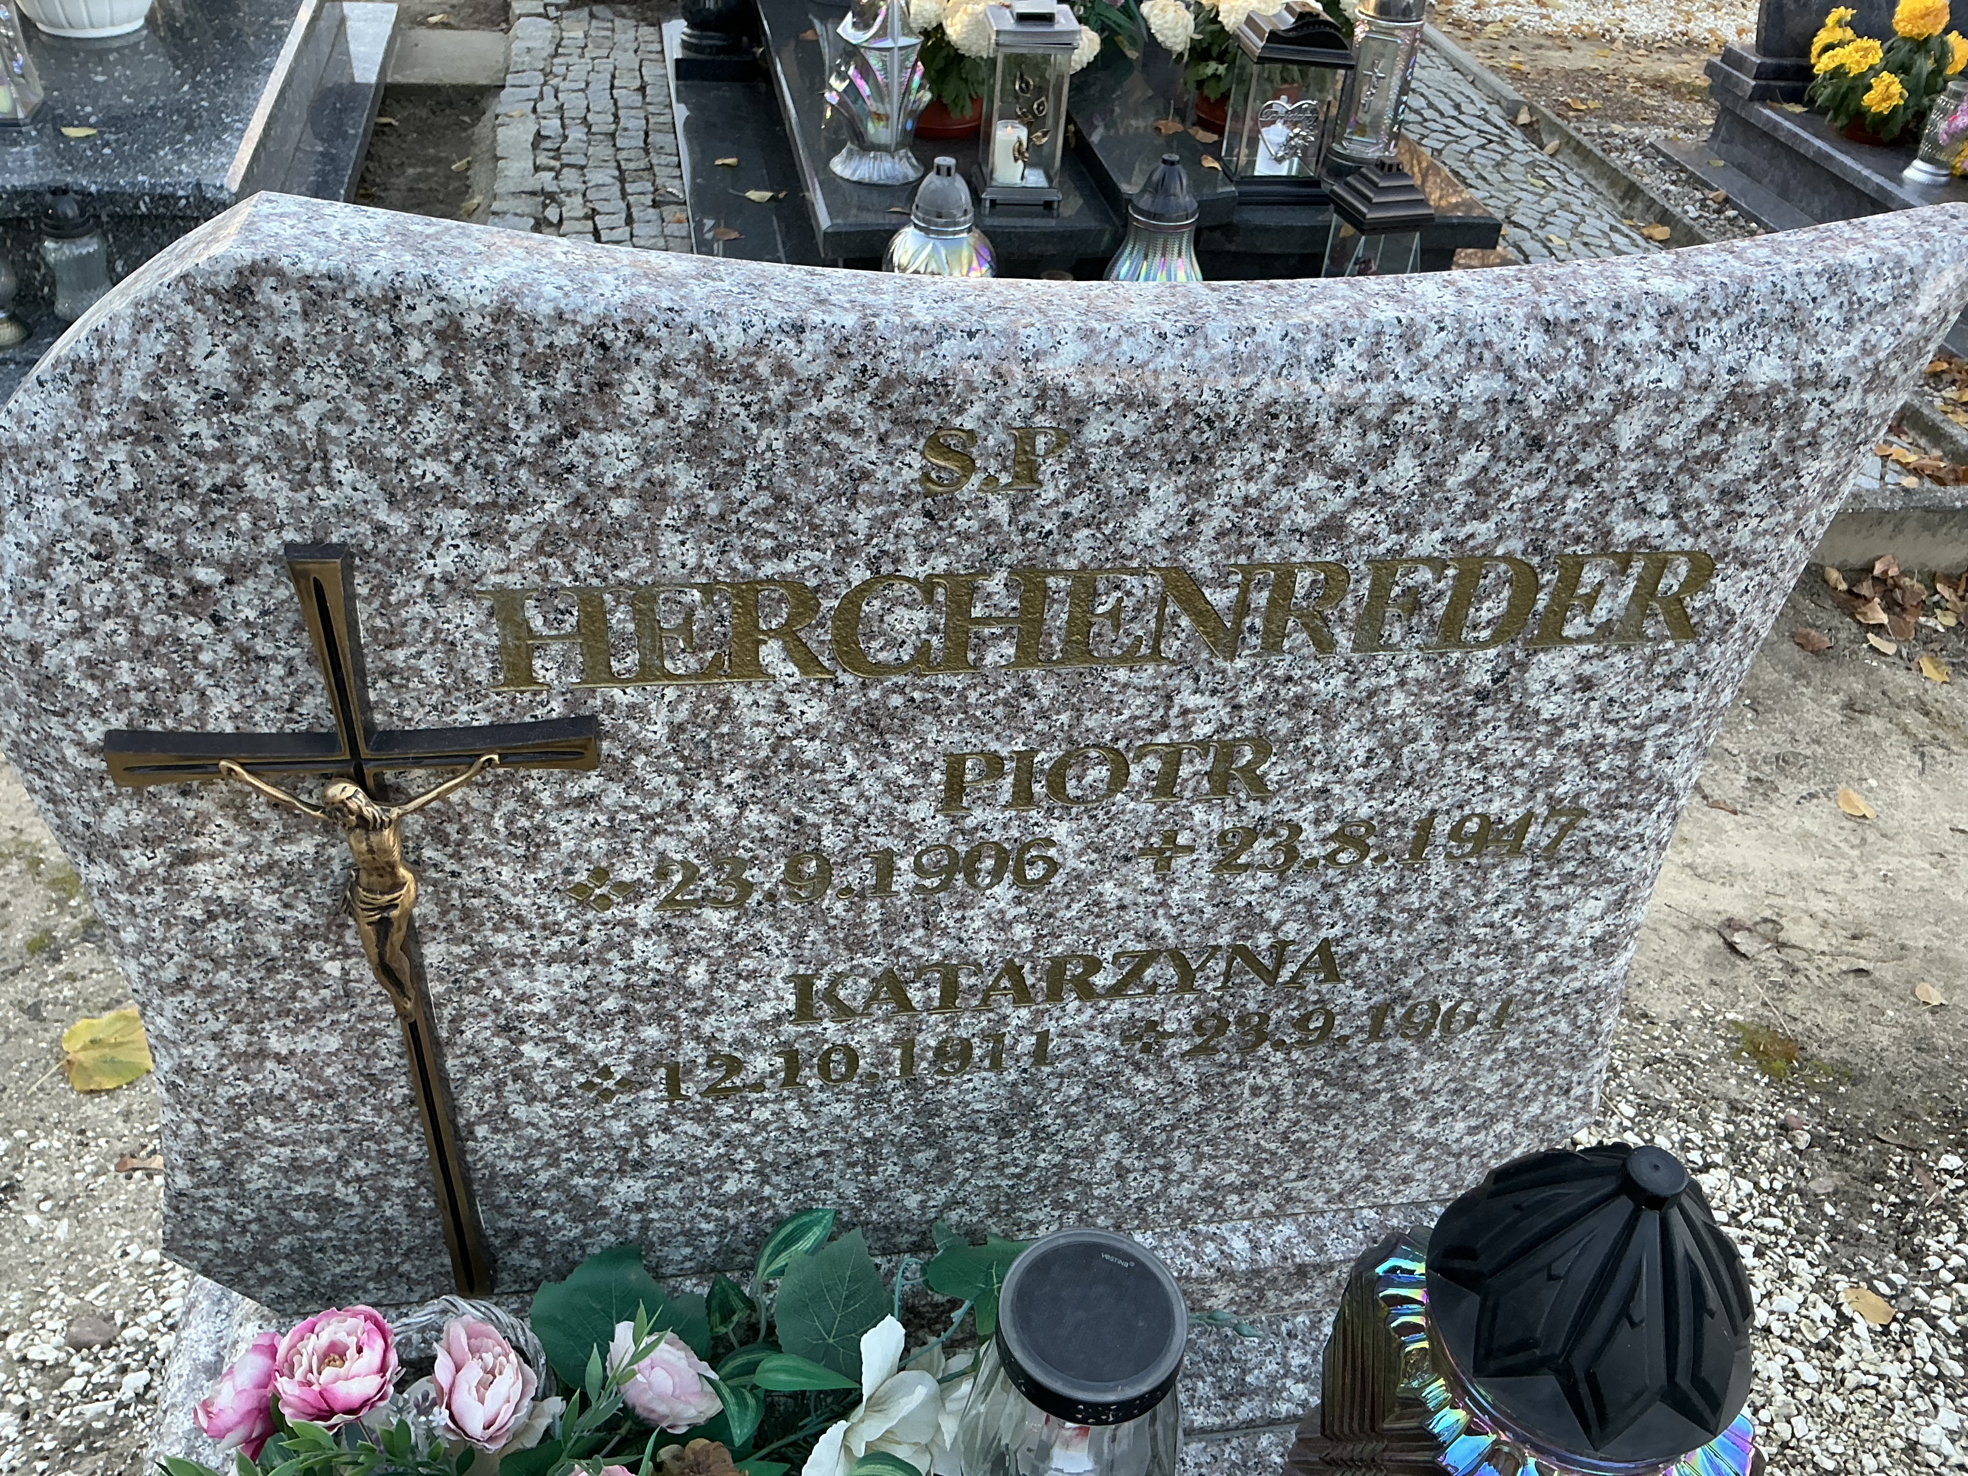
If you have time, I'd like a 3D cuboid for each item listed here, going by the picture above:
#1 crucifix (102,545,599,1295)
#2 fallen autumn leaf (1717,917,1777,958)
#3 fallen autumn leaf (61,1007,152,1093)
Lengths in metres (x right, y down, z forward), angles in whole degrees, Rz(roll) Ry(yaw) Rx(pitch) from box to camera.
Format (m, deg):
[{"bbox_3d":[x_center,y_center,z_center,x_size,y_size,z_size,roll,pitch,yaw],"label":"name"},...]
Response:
[{"bbox_3d":[-0.298,0.130,0.816,0.218,0.489,0.043,-2,33,-9],"label":"crucifix"},{"bbox_3d":[0.811,0.215,1.692,0.065,0.020,0.060,-2,40,-9],"label":"fallen autumn leaf"},{"bbox_3d":[-0.777,0.281,1.451,0.110,0.015,0.100,-12,43,-20],"label":"fallen autumn leaf"}]

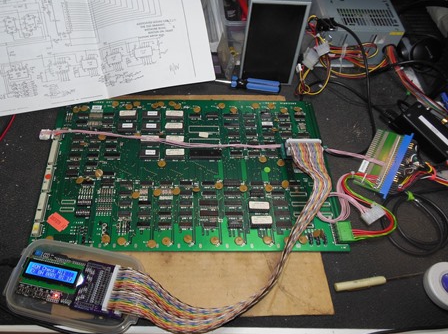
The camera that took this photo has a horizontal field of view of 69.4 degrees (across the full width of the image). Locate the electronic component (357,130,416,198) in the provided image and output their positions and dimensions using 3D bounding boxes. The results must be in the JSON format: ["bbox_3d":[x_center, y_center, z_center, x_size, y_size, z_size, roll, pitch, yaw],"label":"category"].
[{"bbox_3d":[0.260,-0.006,0.520,0.054,0.016,0.130,29,64,12],"label":"electronic component"}]

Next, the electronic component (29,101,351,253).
[{"bbox_3d":[-0.047,-0.001,0.514,0.445,0.017,0.266,0,62,-3],"label":"electronic component"}]

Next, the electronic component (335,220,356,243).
[{"bbox_3d":[0.174,0.092,0.466,0.023,0.013,0.028,0,62,-3],"label":"electronic component"}]

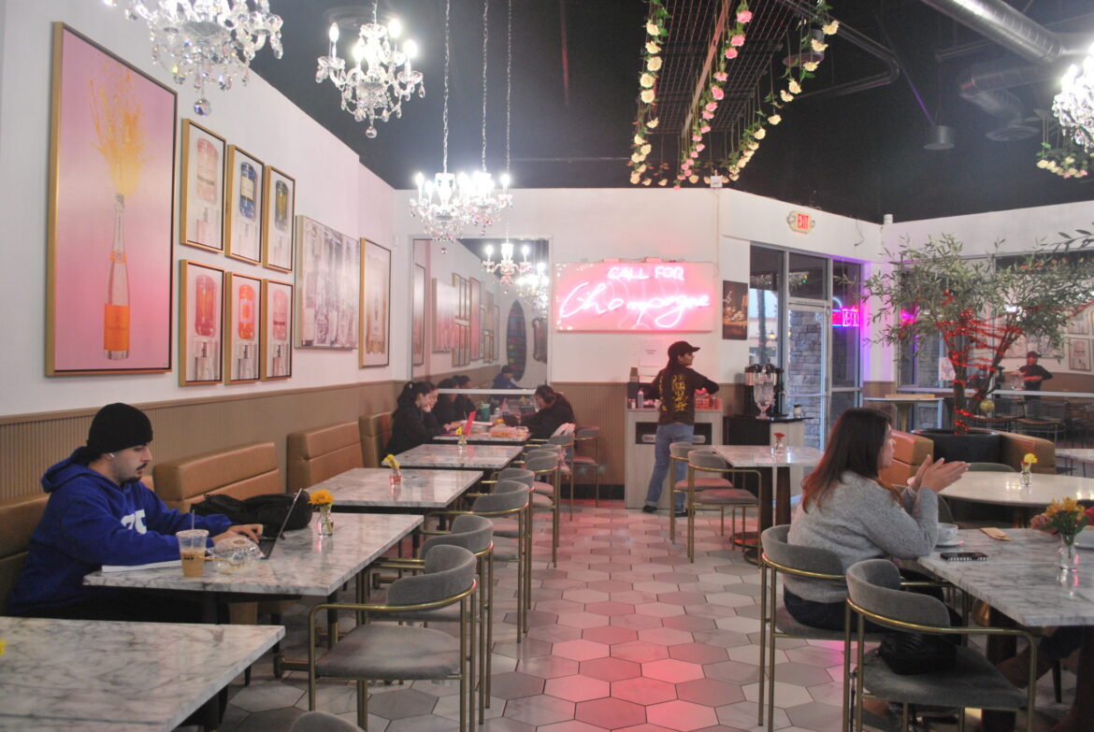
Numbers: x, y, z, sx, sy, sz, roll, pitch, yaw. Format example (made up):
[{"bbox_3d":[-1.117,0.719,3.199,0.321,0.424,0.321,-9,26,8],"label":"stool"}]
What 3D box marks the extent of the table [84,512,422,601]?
[{"bbox_3d":[-0.930,0.988,2.879,0.770,0.752,1.220,0,0,4],"label":"table"}]

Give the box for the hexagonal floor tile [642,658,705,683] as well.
[{"bbox_3d":[0.574,1.399,3.752,0.285,0.010,0.315,1,0,4],"label":"hexagonal floor tile"}]

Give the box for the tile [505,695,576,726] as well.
[{"bbox_3d":[-0.029,1.416,3.369,0.288,0.010,0.317,0,0,4],"label":"tile"}]

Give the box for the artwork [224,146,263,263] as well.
[{"bbox_3d":[-1.718,-0.901,4.685,0.040,0.620,0.410,1,0,4],"label":"artwork"}]

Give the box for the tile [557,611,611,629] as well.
[{"bbox_3d":[0.205,1.397,4.495,0.285,0.010,0.315,1,0,4],"label":"tile"}]

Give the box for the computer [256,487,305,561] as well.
[{"bbox_3d":[-1.042,0.559,2.965,0.310,0.200,0.330,0,0,-12],"label":"computer"}]

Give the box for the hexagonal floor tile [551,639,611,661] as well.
[{"bbox_3d":[0.169,1.412,4.061,0.288,0.010,0.317,0,0,4],"label":"hexagonal floor tile"}]

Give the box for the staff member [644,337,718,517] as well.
[{"bbox_3d":[1.248,0.581,7.676,0.680,1.610,0.450,0,0,10],"label":"staff member"}]

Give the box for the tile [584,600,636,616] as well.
[{"bbox_3d":[0.363,1.394,4.712,0.280,0.010,0.324,0,0,4],"label":"tile"}]

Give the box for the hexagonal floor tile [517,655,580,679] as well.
[{"bbox_3d":[0.007,1.413,3.838,0.288,0.010,0.317,0,0,4],"label":"hexagonal floor tile"}]

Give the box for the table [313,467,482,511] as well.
[{"bbox_3d":[-0.810,0.997,4.362,0.780,0.750,1.160,1,0,4],"label":"table"}]

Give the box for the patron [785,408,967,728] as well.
[{"bbox_3d":[1.197,0.773,3.041,0.670,1.240,0.480,0,0,-8],"label":"patron"}]

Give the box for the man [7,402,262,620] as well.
[{"bbox_3d":[-1.373,0.739,2.780,0.840,1.240,0.560,0,0,4],"label":"man"}]

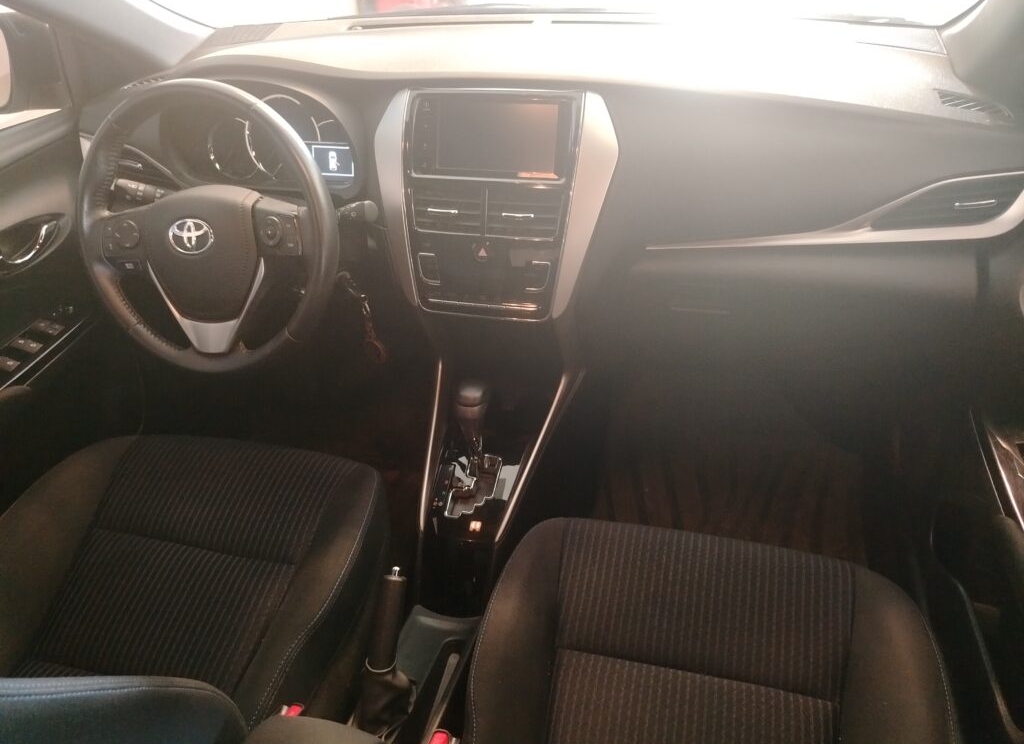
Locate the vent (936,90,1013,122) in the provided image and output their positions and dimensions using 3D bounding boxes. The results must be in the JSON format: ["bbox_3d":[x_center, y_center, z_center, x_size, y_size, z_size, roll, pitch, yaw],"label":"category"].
[{"bbox_3d":[0.574,-0.327,0.878,0.090,0.020,0.042,16,42,4],"label":"vent"}]

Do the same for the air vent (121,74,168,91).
[{"bbox_3d":[-0.587,-0.443,1.112,0.090,0.020,0.042,-5,38,18],"label":"air vent"}]

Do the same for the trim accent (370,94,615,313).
[{"bbox_3d":[-0.029,-0.223,0.965,0.333,0.295,0.065,6,13,11],"label":"trim accent"}]

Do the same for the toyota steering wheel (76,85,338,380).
[{"bbox_3d":[-0.395,-0.188,0.946,0.370,0.370,0.100,6,16,11],"label":"toyota steering wheel"}]

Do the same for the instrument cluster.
[{"bbox_3d":[-0.361,-0.342,1.036,0.305,0.150,0.070,6,16,11],"label":"instrument cluster"}]

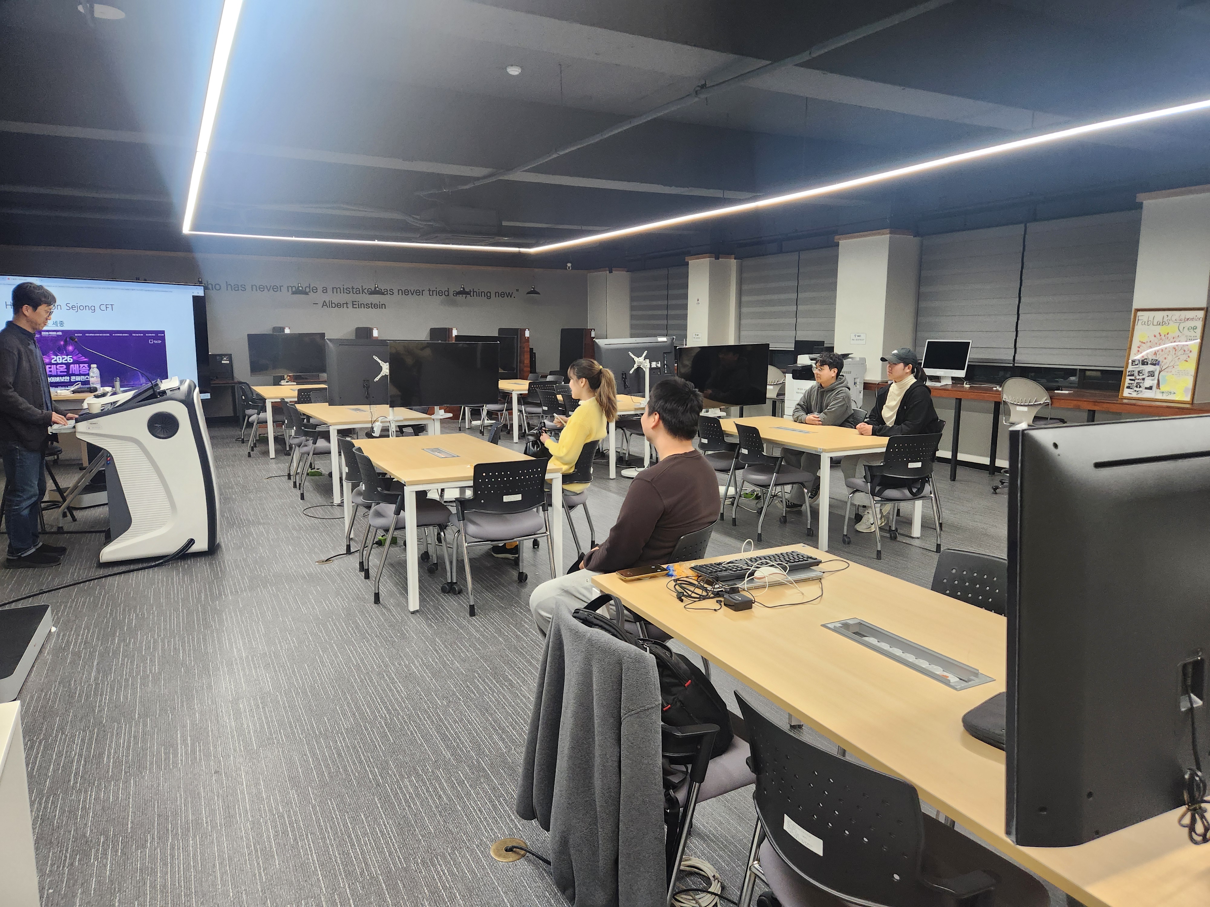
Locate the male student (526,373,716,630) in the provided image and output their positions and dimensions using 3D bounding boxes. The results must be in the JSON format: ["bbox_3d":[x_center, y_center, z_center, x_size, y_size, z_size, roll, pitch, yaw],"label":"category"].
[{"bbox_3d":[0.073,0.365,3.319,0.740,1.340,0.520,4,10,25],"label":"male student"}]

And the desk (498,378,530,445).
[{"bbox_3d":[-1.271,-0.641,11.671,0.923,0.715,1.803,-5,10,-30],"label":"desk"}]

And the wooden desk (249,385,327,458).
[{"bbox_3d":[-3.964,-0.451,10.412,0.923,0.715,1.803,-5,10,-28],"label":"wooden desk"}]

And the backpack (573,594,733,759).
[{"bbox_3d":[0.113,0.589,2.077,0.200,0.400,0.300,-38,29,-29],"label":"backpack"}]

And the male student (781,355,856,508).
[{"bbox_3d":[1.798,-0.213,7.018,0.660,1.340,0.500,-3,10,-20],"label":"male student"}]

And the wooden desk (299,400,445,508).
[{"bbox_3d":[-2.424,-0.066,8.006,0.923,0.715,1.803,-5,10,-29],"label":"wooden desk"}]

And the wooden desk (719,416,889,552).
[{"bbox_3d":[1.530,0.172,6.572,0.917,0.720,1.808,-4,10,-26],"label":"wooden desk"}]

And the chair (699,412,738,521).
[{"bbox_3d":[1.097,0.089,6.765,0.540,0.820,0.540,-4,10,-24],"label":"chair"}]

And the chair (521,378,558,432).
[{"bbox_3d":[-0.938,-0.547,10.747,0.540,0.820,0.540,-4,10,-27],"label":"chair"}]

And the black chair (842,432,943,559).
[{"bbox_3d":[2.015,0.269,5.651,0.540,0.820,0.540,-4,10,-24],"label":"black chair"}]

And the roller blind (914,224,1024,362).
[{"bbox_3d":[4.022,-1.737,8.961,0.060,1.439,1.280,-5,10,-28],"label":"roller blind"}]

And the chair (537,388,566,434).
[{"bbox_3d":[-0.408,-0.306,9.232,0.540,0.820,0.540,-4,10,-24],"label":"chair"}]

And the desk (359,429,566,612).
[{"bbox_3d":[-1.089,0.355,5.357,0.917,0.720,1.808,-5,10,-28],"label":"desk"}]

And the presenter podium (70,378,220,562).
[{"bbox_3d":[-3.244,0.072,5.763,0.800,1.140,0.900,-5,10,-27],"label":"presenter podium"}]

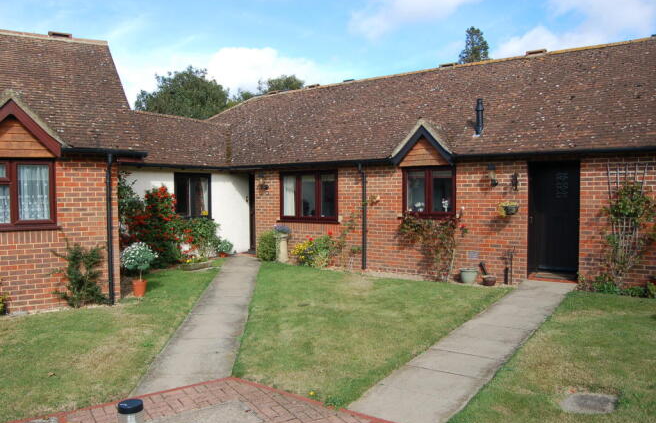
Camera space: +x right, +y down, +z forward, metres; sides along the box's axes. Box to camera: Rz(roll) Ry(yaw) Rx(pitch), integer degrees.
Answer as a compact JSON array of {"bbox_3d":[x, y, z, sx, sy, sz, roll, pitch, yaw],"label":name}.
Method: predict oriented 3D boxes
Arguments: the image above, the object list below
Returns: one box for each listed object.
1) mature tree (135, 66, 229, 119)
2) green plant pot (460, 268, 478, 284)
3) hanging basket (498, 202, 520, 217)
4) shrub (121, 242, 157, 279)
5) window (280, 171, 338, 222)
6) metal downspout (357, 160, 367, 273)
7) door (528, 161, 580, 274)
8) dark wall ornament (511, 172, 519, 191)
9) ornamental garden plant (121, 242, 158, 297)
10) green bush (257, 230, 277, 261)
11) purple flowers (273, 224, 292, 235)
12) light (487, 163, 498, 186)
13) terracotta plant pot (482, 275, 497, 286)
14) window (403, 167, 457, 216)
[{"bbox_3d":[-9.958,-4.762,34.203,7.200,10.560,7.200,1,3,33],"label":"mature tree"},{"bbox_3d":[2.743,1.260,9.521,0.345,0.280,0.345,-1,2,0],"label":"green plant pot"},{"bbox_3d":[3.391,-0.032,9.177,0.360,0.240,0.260,1,3,32],"label":"hanging basket"},{"bbox_3d":[-3.305,0.879,8.572,0.600,0.570,0.600,1,3,32],"label":"shrub"},{"bbox_3d":[-0.448,-0.354,11.762,1.630,1.210,0.120,1,3,32],"label":"window"},{"bbox_3d":[0.751,0.110,10.847,0.085,2.360,0.260,1,3,32],"label":"metal downspout"},{"bbox_3d":[4.105,0.105,8.945,0.870,2.050,0.100,1,3,33],"label":"door"},{"bbox_3d":[3.593,-0.578,9.457,0.135,0.365,0.060,1,2,32],"label":"dark wall ornament"},{"bbox_3d":[-3.304,1.034,8.579,0.600,0.880,0.600,1,3,32],"label":"ornamental garden plant"},{"bbox_3d":[-1.495,0.848,12.138,0.560,0.720,0.520,0,1,0],"label":"green bush"},{"bbox_3d":[-1.092,0.435,11.864,0.460,0.240,0.430,0,1,0],"label":"purple flowers"},{"bbox_3d":[3.126,-0.688,9.280,0.160,0.450,0.250,1,3,33],"label":"light"},{"bbox_3d":[3.070,1.316,9.327,0.260,0.180,0.260,-1,2,0],"label":"terracotta plant pot"},{"bbox_3d":[2.080,-0.380,10.160,1.180,1.070,0.100,1,3,33],"label":"window"}]

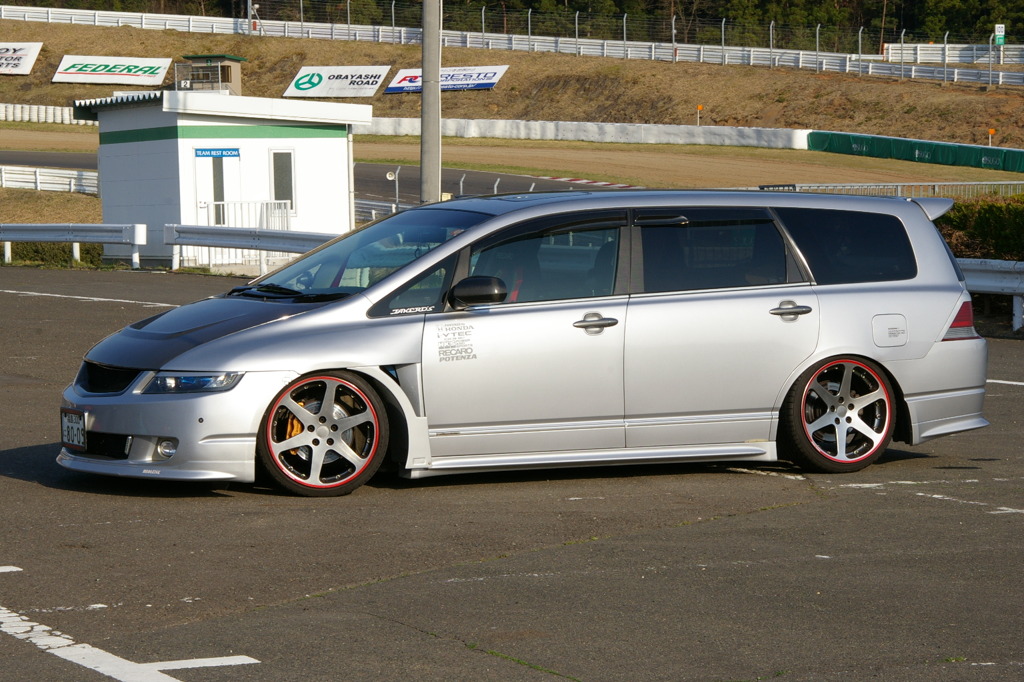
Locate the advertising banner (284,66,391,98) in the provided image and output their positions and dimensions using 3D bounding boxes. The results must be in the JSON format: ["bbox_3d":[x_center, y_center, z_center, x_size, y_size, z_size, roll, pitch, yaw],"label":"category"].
[{"bbox_3d":[-11.853,-17.629,226.000,6.836,0.120,3.418,2,41,24],"label":"advertising banner"}]

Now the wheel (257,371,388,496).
[{"bbox_3d":[-0.874,0.412,15.455,0.630,0.620,0.235,0,3,0],"label":"wheel"}]

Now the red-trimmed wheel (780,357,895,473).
[{"bbox_3d":[1.619,0.347,16.657,0.630,0.620,0.235,-1,3,-25],"label":"red-trimmed wheel"}]

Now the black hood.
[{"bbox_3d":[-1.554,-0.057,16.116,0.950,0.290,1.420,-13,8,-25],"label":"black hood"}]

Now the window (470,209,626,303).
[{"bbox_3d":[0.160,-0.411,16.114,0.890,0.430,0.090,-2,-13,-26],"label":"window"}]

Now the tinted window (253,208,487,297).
[{"bbox_3d":[-0.714,-0.445,16.505,0.970,0.170,1.360,-28,14,-22],"label":"tinted window"}]

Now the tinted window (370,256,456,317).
[{"bbox_3d":[-0.466,-0.261,15.683,0.498,0.292,0.050,-4,-18,-19],"label":"tinted window"}]

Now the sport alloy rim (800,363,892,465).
[{"bbox_3d":[1.645,0.355,16.821,0.520,0.520,0.200,-2,3,-26],"label":"sport alloy rim"}]

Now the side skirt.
[{"bbox_3d":[0.372,0.573,16.146,2.050,0.110,0.140,-2,3,-26],"label":"side skirt"}]

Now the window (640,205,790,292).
[{"bbox_3d":[0.968,-0.449,16.366,0.816,0.430,0.060,-2,-17,-25],"label":"window"}]

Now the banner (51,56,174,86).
[{"bbox_3d":[-27.489,-18.635,229.000,7.670,0.120,3.477,2,37,8],"label":"banner"}]

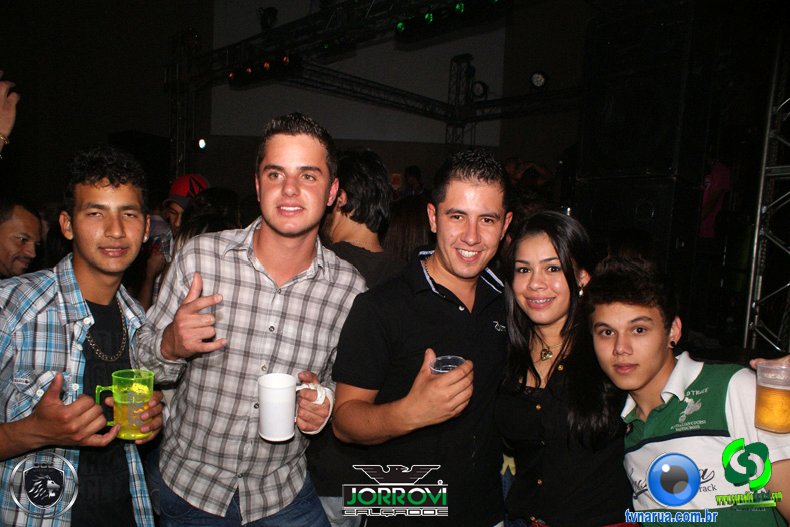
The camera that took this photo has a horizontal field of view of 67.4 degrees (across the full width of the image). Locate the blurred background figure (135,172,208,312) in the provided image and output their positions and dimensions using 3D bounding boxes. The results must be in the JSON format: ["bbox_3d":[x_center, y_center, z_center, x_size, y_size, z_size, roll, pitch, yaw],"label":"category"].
[{"bbox_3d":[-0.880,0.460,2.470,0.520,1.680,0.400,1,6,-18],"label":"blurred background figure"}]

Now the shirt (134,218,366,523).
[{"bbox_3d":[-0.335,0.250,1.400,0.540,0.700,0.340,6,5,-18],"label":"shirt"}]

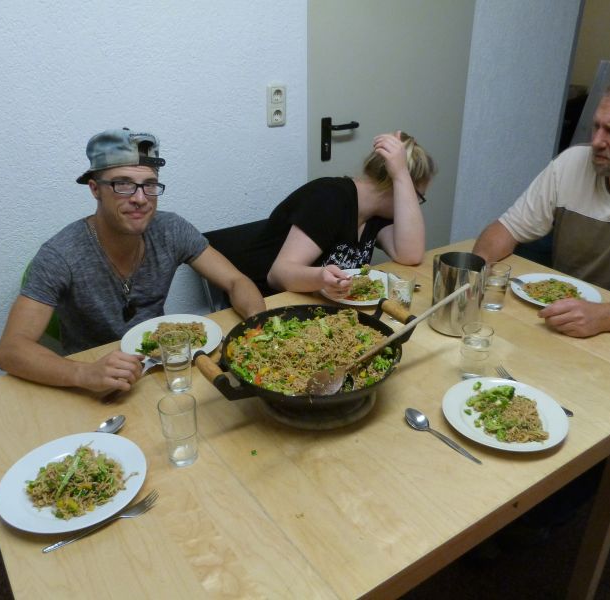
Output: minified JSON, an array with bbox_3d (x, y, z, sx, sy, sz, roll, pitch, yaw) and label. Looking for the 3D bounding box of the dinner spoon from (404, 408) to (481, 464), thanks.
[{"bbox_3d":[0.268,0.263,1.131,0.042,0.020,0.195,-18,31,-33],"label":"dinner spoon"}]

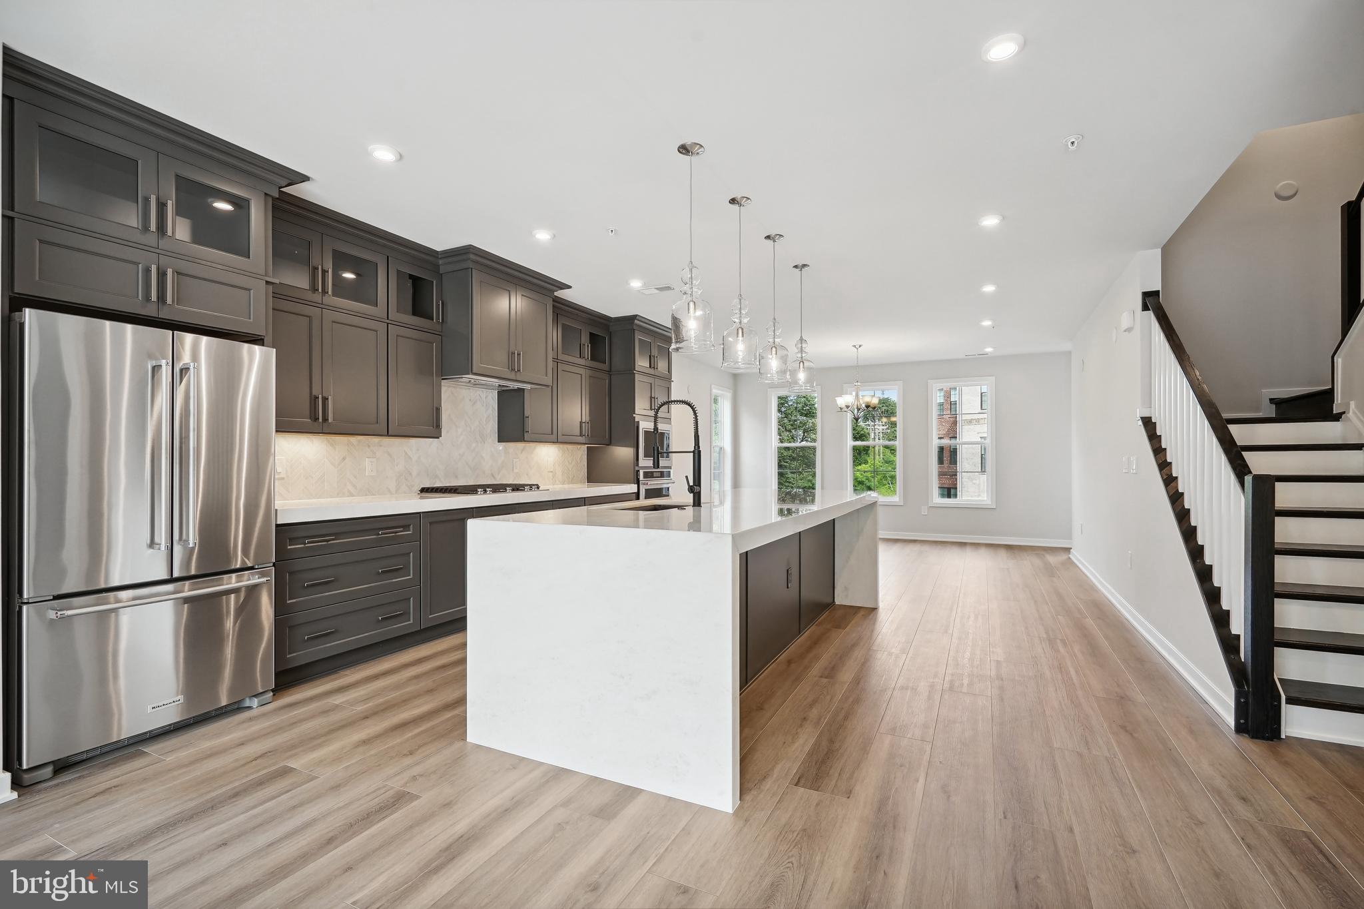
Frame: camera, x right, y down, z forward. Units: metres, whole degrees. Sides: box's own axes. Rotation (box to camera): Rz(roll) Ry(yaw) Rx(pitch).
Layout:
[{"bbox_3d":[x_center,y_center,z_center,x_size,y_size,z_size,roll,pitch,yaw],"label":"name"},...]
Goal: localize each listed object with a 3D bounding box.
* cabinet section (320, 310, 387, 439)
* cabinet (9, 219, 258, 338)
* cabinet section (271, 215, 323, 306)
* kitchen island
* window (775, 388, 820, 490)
[{"bbox_3d":[-2.212,-0.498,3.911,0.340,0.744,0.442,0,-1,26],"label":"cabinet section"},{"bbox_3d":[-2.613,-0.750,2.843,0.609,0.298,0.910,0,-1,26],"label":"cabinet"},{"bbox_3d":[-2.411,-1.109,3.516,0.340,0.437,0.444,0,-1,26],"label":"cabinet section"},{"bbox_3d":[0.342,0.767,3.792,1.223,0.952,3.236,0,-1,26],"label":"kitchen island"},{"bbox_3d":[1.872,-0.152,10.063,0.880,1.887,0.110,0,-1,26],"label":"window"}]

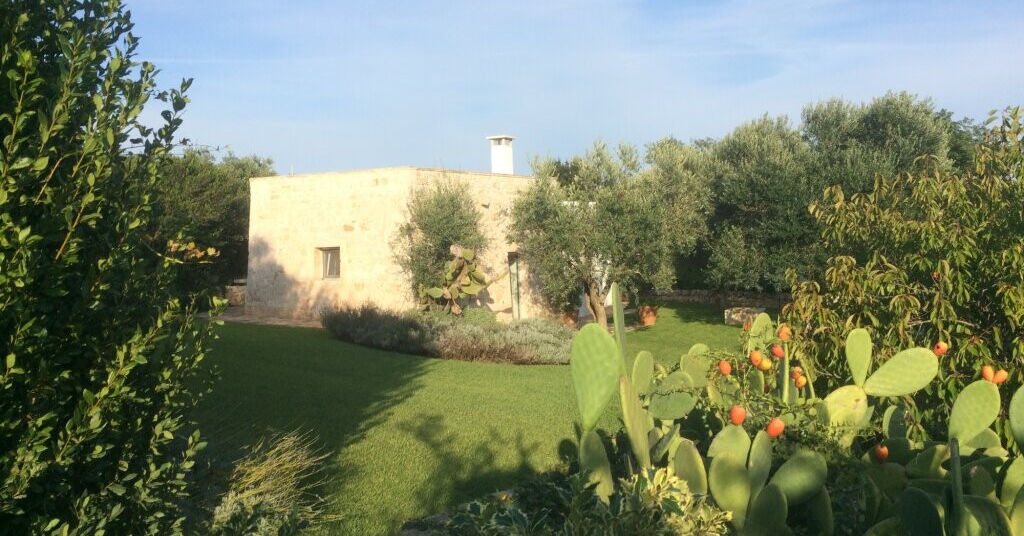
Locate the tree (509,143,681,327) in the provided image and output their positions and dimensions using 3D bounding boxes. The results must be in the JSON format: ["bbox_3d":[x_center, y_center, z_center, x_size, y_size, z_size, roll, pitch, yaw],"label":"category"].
[{"bbox_3d":[2.100,-0.790,21.900,4.300,4.750,4.200,-1,0,0],"label":"tree"}]

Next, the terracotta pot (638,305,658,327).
[{"bbox_3d":[3.650,1.280,23.000,0.500,0.560,0.500,-1,0,0],"label":"terracotta pot"}]

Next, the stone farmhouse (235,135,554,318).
[{"bbox_3d":[-3.500,-1.330,29.400,7.100,5.800,7.600,-1,0,37],"label":"stone farmhouse"}]

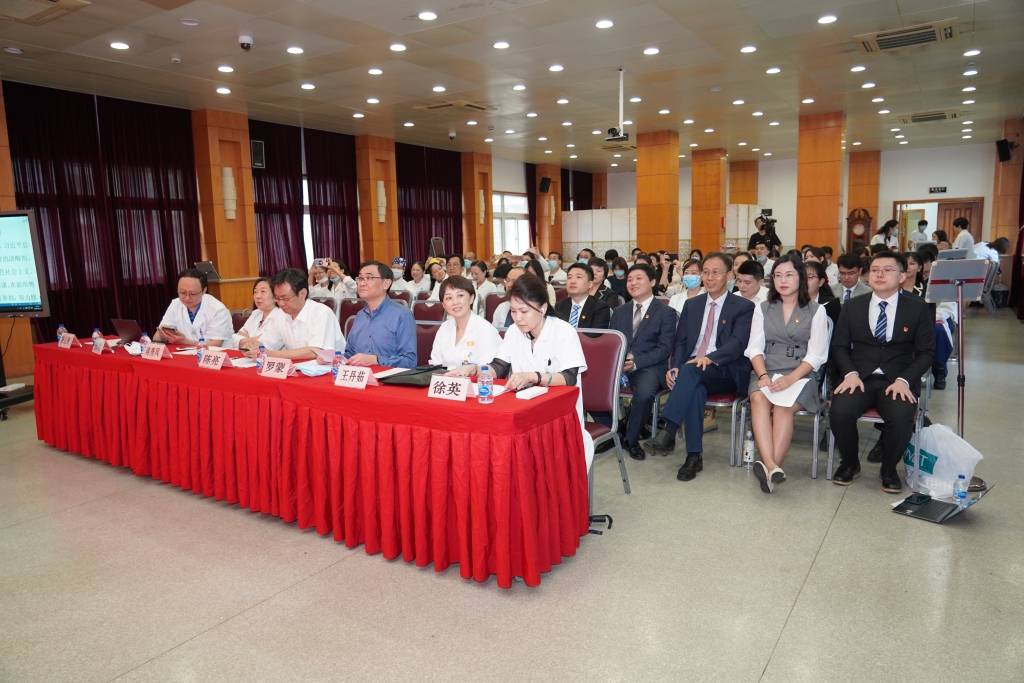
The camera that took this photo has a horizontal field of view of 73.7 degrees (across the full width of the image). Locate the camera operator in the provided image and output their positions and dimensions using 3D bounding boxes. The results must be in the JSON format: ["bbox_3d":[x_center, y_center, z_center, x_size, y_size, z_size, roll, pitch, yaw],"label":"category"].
[{"bbox_3d":[4.019,-1.123,11.029,0.550,1.770,0.450,0,8,6],"label":"camera operator"}]

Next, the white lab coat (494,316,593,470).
[{"bbox_3d":[0.211,0.269,3.708,0.530,0.820,0.560,4,10,33],"label":"white lab coat"}]

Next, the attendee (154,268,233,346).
[{"bbox_3d":[-2.356,0.118,5.136,0.540,1.280,0.720,1,8,19],"label":"attendee"}]

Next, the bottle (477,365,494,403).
[{"bbox_3d":[-0.115,0.193,3.032,0.067,0.161,0.067,-1,8,0],"label":"bottle"}]

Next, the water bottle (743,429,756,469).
[{"bbox_3d":[1.504,0.685,4.325,0.067,0.235,0.067,4,10,33],"label":"water bottle"}]

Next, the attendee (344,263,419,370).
[{"bbox_3d":[-0.799,0.192,4.120,0.540,1.330,0.720,4,9,33],"label":"attendee"}]

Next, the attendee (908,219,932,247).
[{"bbox_3d":[8.276,-1.607,13.923,0.500,1.710,0.320,0,8,6],"label":"attendee"}]

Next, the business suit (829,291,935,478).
[{"bbox_3d":[2.122,0.235,3.967,0.550,1.070,0.620,4,10,33],"label":"business suit"}]

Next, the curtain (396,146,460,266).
[{"bbox_3d":[-1.758,-2.426,14.918,0.180,3.420,2.500,4,10,33],"label":"curtain"}]

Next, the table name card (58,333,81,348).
[{"bbox_3d":[-3.262,-0.005,5.043,0.200,0.100,0.085,4,10,35],"label":"table name card"}]

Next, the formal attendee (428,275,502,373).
[{"bbox_3d":[-0.279,0.264,3.789,0.500,1.250,0.720,3,9,28],"label":"formal attendee"}]

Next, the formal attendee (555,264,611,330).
[{"bbox_3d":[0.496,0.076,5.000,0.520,1.250,0.720,3,9,30],"label":"formal attendee"}]

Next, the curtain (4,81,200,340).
[{"bbox_3d":[-5.348,-1.552,9.300,0.160,3.440,2.420,4,9,33],"label":"curtain"}]

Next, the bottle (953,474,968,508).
[{"bbox_3d":[2.332,0.778,3.542,0.066,0.165,0.066,4,9,33],"label":"bottle"}]

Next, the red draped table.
[{"bbox_3d":[-1.669,0.499,4.286,4.460,0.750,0.680,4,10,33],"label":"red draped table"}]

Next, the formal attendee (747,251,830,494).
[{"bbox_3d":[1.640,0.150,4.162,0.490,1.335,0.800,4,10,33],"label":"formal attendee"}]

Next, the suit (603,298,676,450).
[{"bbox_3d":[0.902,0.163,4.770,0.500,0.930,0.620,3,9,30],"label":"suit"}]

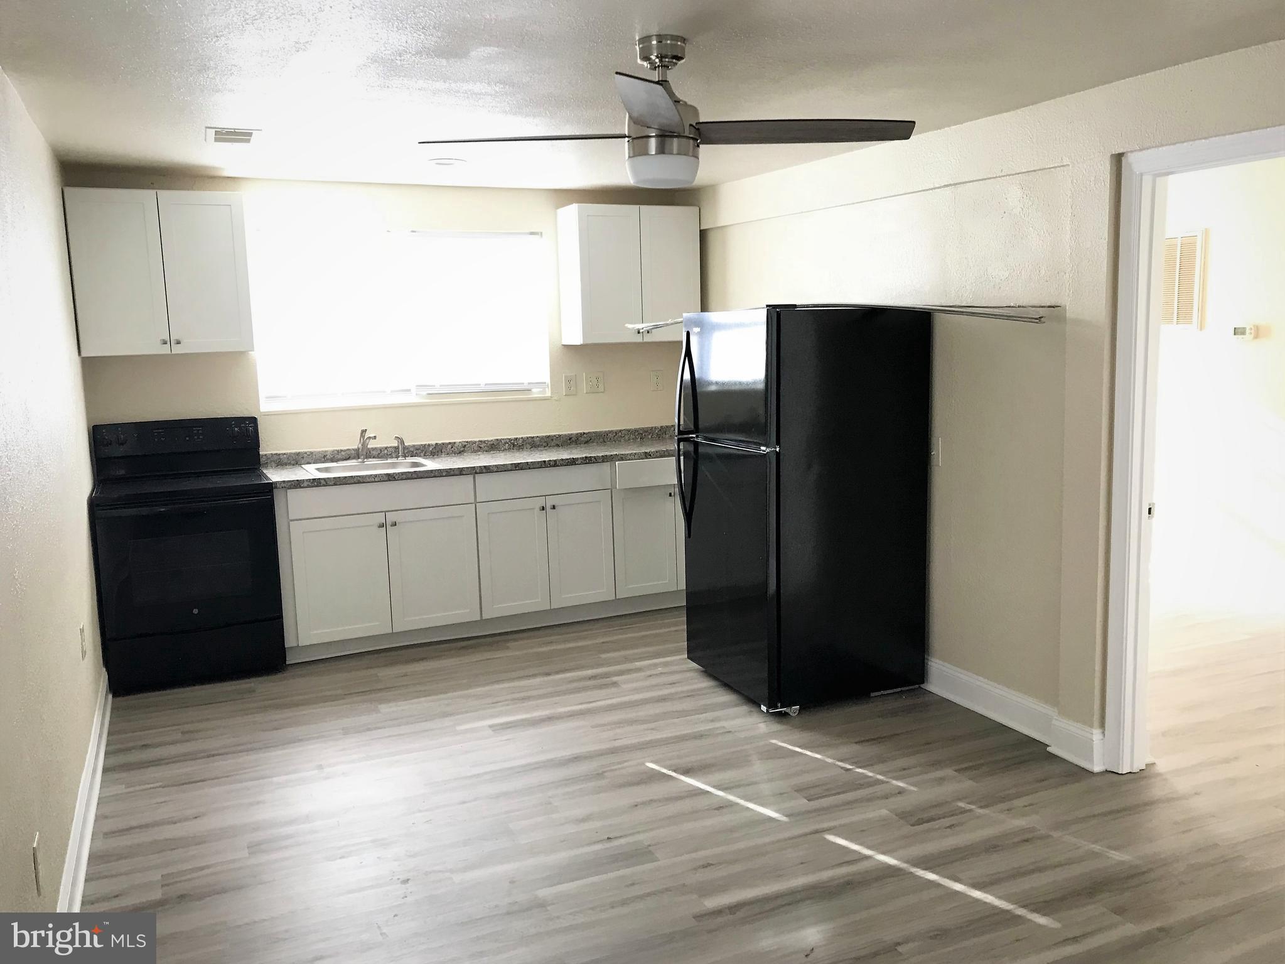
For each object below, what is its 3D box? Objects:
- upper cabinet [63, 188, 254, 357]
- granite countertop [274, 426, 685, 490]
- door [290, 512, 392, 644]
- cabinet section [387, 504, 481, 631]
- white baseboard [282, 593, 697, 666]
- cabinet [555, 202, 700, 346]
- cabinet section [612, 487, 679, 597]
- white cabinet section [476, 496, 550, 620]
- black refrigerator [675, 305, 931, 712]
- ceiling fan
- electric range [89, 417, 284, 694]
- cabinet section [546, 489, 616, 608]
[{"bbox_3d":[-2.320,-0.997,5.019,0.754,0.758,0.319,-5,9,-25],"label":"upper cabinet"},{"bbox_3d":[-0.769,-0.159,5.698,2.460,0.111,0.643,-5,9,-25],"label":"granite countertop"},{"bbox_3d":[-1.470,0.471,5.091,0.448,0.611,0.020,-5,9,-25],"label":"door"},{"bbox_3d":[-1.058,0.433,5.285,0.455,0.611,0.020,-5,9,-25],"label":"cabinet section"},{"bbox_3d":[-0.660,0.745,5.604,2.415,0.110,0.020,-5,9,-25],"label":"white baseboard"},{"bbox_3d":[-0.072,-1.205,6.078,0.759,0.758,0.319,-5,9,-25],"label":"cabinet"},{"bbox_3d":[0.015,0.334,5.791,0.377,0.611,0.020,-5,9,-25],"label":"cabinet section"},{"bbox_3d":[-0.675,0.398,5.466,0.374,0.611,0.020,-5,9,-25],"label":"white cabinet section"},{"bbox_3d":[0.683,0.077,4.606,0.823,1.649,0.764,-5,9,-22],"label":"black refrigerator"},{"bbox_3d":[0.048,-0.996,2.815,1.340,0.380,1.340,-1,8,5],"label":"ceiling fan"},{"bbox_3d":[-2.199,0.321,5.030,0.758,1.188,0.680,-5,9,-25],"label":"electric range"},{"bbox_3d":[-0.333,0.366,5.627,0.374,0.611,0.020,-5,9,-25],"label":"cabinet section"}]

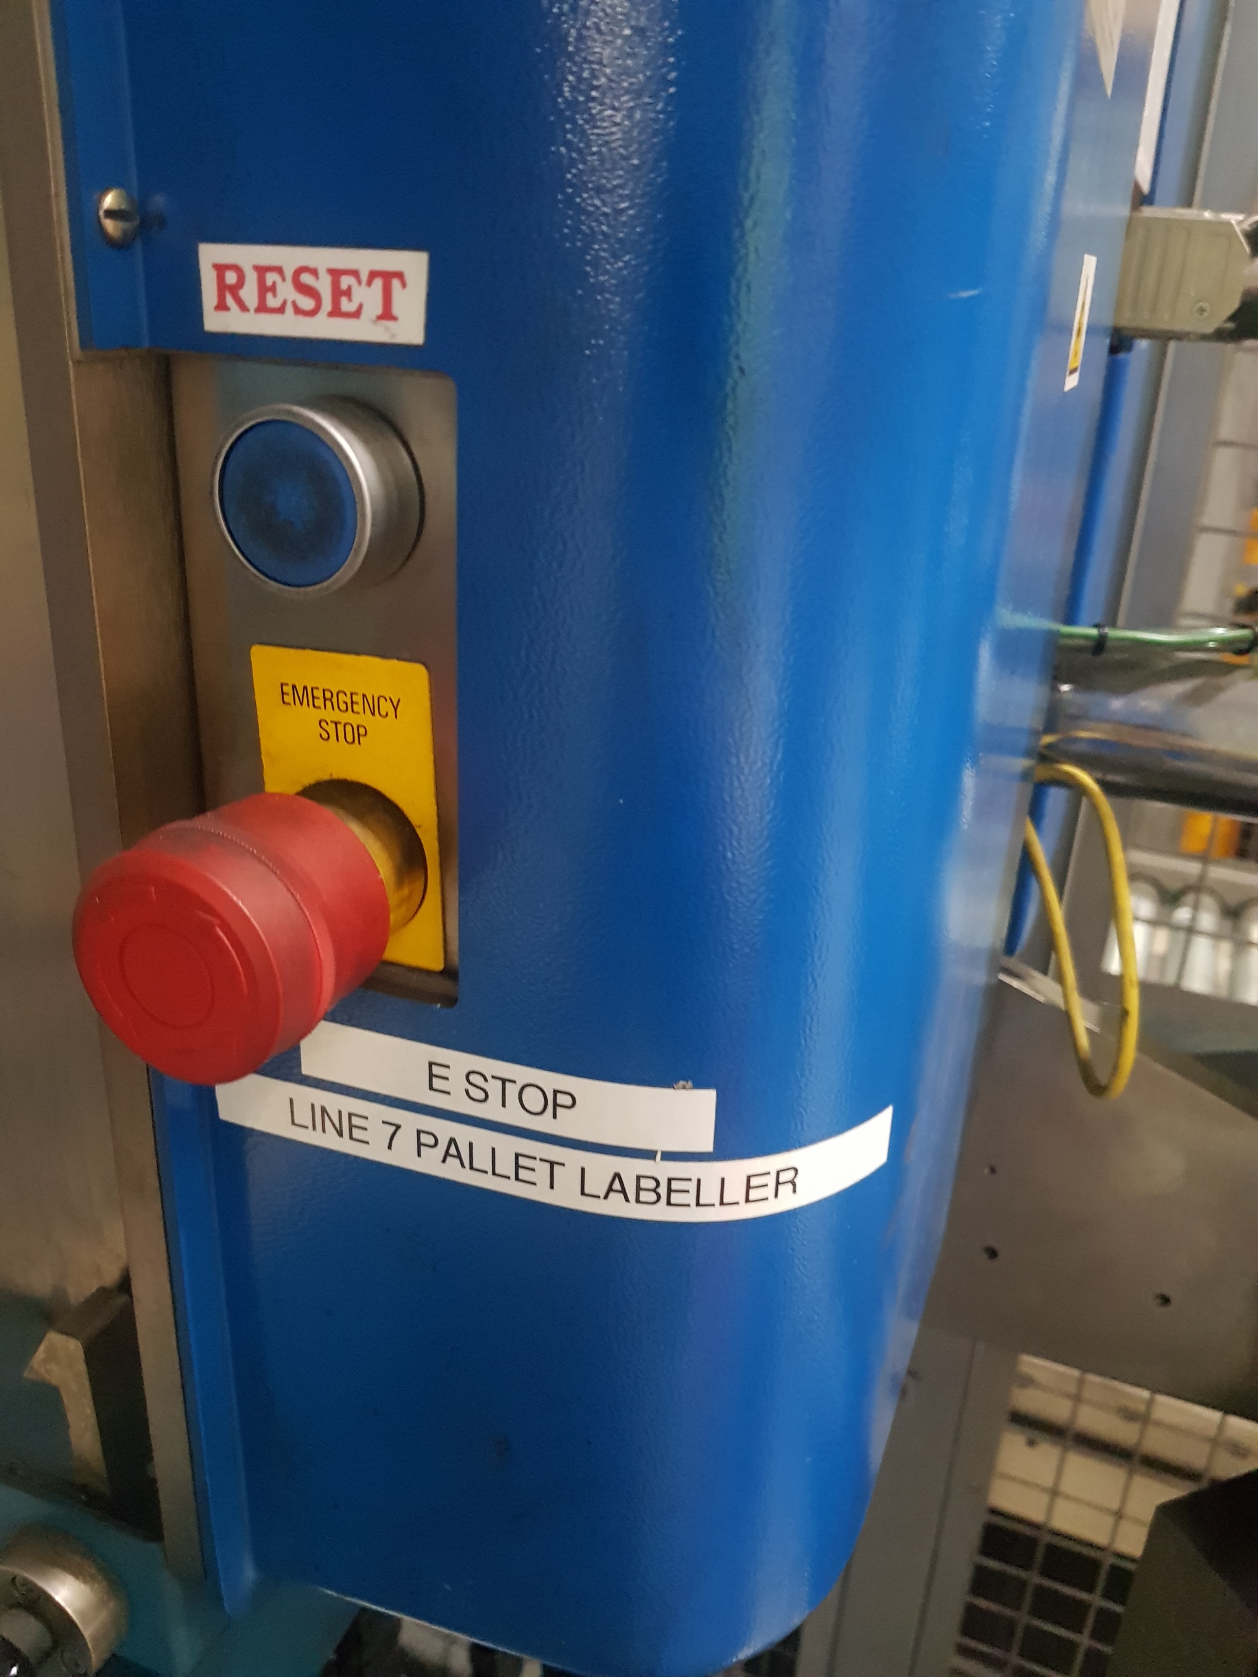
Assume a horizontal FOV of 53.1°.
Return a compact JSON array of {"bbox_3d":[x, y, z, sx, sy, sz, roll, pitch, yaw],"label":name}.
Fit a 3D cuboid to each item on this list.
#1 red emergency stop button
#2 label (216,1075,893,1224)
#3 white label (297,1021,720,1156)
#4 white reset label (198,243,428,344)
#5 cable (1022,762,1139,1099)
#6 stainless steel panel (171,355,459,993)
[{"bbox_3d":[-0.059,0.015,0.189,0.036,0.036,0.031,10,23,16],"label":"red emergency stop button"},{"bbox_3d":[-0.015,0.056,0.227,0.127,0.012,0.022,3,22,1],"label":"label"},{"bbox_3d":[-0.023,0.043,0.217,0.077,0.012,0.004,8,22,12],"label":"white label"},{"bbox_3d":[-0.045,-0.077,0.177,0.036,0.012,0.001,10,23,16],"label":"white reset label"},{"bbox_3d":[0.118,0.024,0.330,0.030,0.088,0.050,10,23,16],"label":"cable"},{"bbox_3d":[-0.051,-0.025,0.206,0.050,0.100,0.004,10,23,16],"label":"stainless steel panel"}]

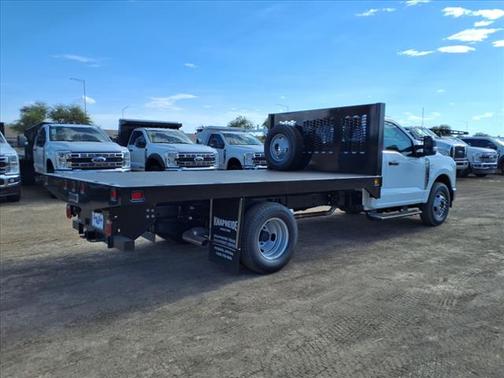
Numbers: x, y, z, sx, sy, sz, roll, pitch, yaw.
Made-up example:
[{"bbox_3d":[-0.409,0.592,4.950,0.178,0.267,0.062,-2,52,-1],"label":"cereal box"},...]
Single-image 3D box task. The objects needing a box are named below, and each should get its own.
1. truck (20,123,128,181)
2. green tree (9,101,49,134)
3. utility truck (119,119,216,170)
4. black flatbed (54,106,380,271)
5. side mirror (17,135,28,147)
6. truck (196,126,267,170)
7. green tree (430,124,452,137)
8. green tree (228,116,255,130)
[{"bbox_3d":[-6.152,-1.134,13.010,2.350,2.120,6.400,-4,8,-40],"label":"truck"},{"bbox_3d":[-22.456,-5.905,39.633,3.800,5.530,3.800,1,6,0],"label":"green tree"},{"bbox_3d":[-3.768,-1.434,15.078,2.350,2.350,6.400,-4,8,-40],"label":"utility truck"},{"bbox_3d":[-0.361,-0.260,5.262,3.860,1.880,2.380,-4,8,-40],"label":"black flatbed"},{"bbox_3d":[-6.468,-1.375,11.107,0.250,0.330,0.160,-4,8,-40],"label":"side mirror"},{"bbox_3d":[-1.369,-1.562,16.955,2.300,2.280,6.400,-4,8,-40],"label":"truck"},{"bbox_3d":[28.872,-7.118,59.537,3.800,5.240,3.800,1,6,0],"label":"green tree"},{"bbox_3d":[-1.346,-6.785,51.575,3.800,5.380,3.800,1,6,0],"label":"green tree"}]

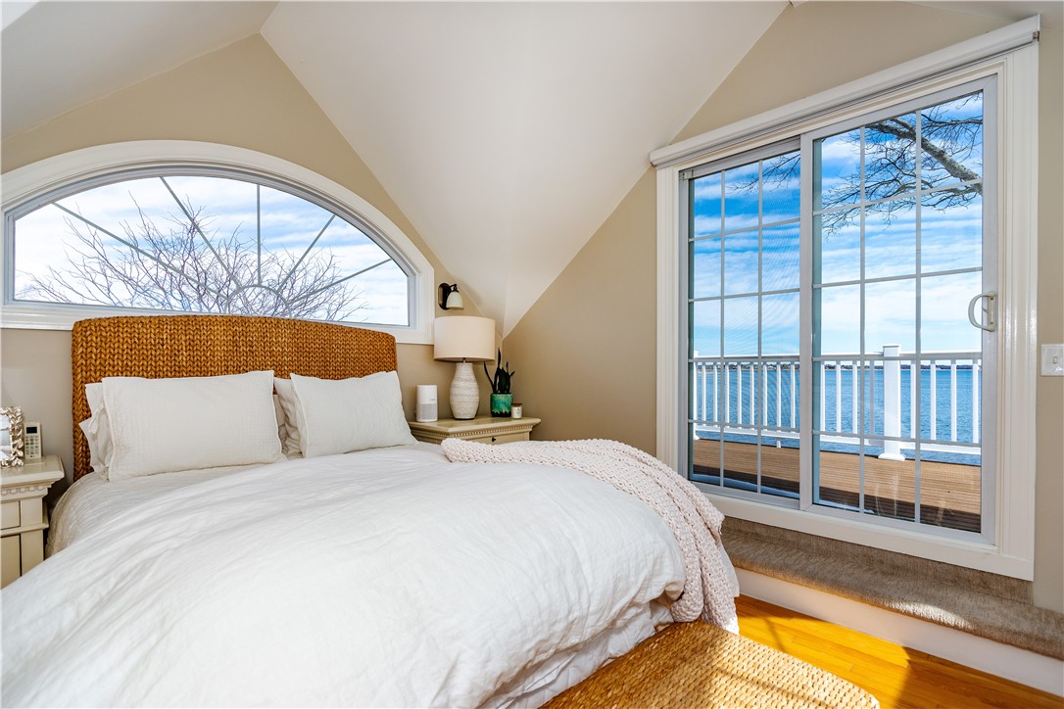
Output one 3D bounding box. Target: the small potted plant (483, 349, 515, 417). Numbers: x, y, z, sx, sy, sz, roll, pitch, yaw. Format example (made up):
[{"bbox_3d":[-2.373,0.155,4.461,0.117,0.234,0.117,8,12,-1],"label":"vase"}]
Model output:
[{"bbox_3d":[-0.229,0.210,3.779,0.222,0.509,0.232,0,-2,0],"label":"small potted plant"}]

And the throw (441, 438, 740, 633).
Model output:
[{"bbox_3d":[0.126,0.659,1.933,1.128,0.614,0.644,-2,-2,45],"label":"throw"}]

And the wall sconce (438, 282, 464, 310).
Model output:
[{"bbox_3d":[-0.579,-0.428,3.643,0.201,0.186,0.131,-2,-2,45],"label":"wall sconce"}]

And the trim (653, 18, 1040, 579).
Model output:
[{"bbox_3d":[1.339,-0.204,2.523,1.672,2.155,0.101,-2,-2,45],"label":"trim"}]

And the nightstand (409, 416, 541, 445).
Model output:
[{"bbox_3d":[-0.390,0.799,3.352,0.503,0.691,0.806,-2,-2,45],"label":"nightstand"}]

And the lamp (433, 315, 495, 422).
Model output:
[{"bbox_3d":[-0.478,0.097,3.578,0.428,0.726,0.428,0,-2,0],"label":"lamp"}]

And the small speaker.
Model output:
[{"bbox_3d":[-0.708,0.333,3.411,0.143,0.246,0.143,0,-2,0],"label":"small speaker"}]

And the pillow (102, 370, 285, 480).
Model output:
[{"bbox_3d":[-1.478,0.295,2.232,0.655,0.453,0.161,1,-26,-45],"label":"pillow"}]

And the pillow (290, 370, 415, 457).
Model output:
[{"bbox_3d":[-0.974,0.308,2.753,0.655,0.453,0.161,1,-26,-45],"label":"pillow"}]

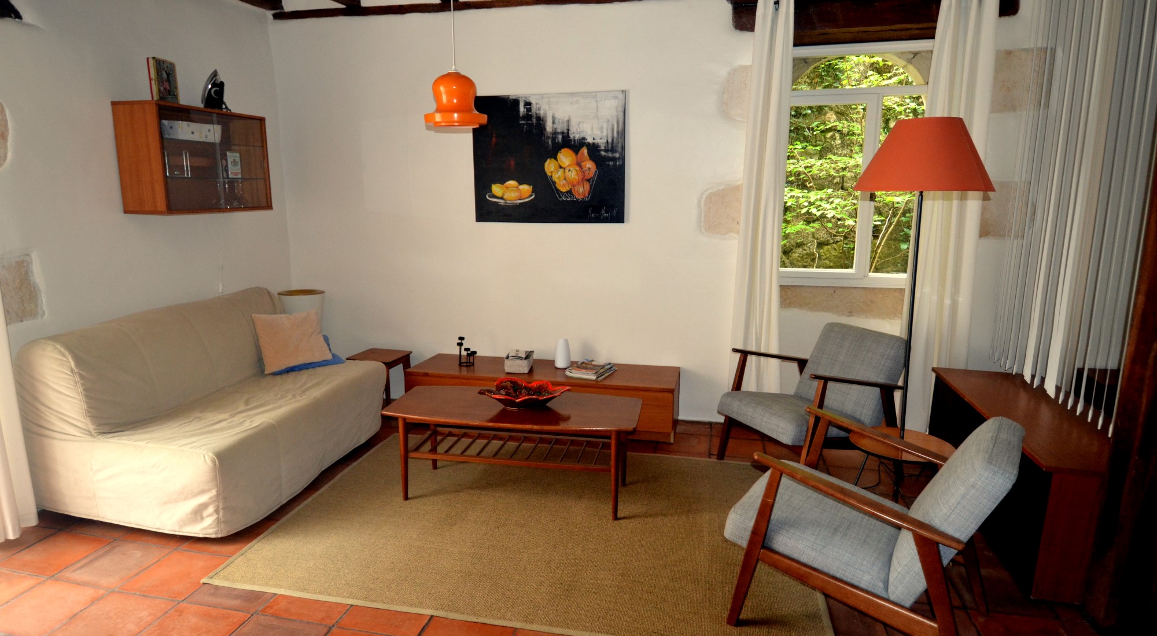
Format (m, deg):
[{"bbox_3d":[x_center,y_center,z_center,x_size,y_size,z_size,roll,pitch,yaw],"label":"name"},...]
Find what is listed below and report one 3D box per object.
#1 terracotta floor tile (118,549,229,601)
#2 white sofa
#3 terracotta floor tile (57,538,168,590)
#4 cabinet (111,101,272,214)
[{"bbox_3d":[-1.582,1.022,2.426,0.302,0.018,0.302,2,10,13],"label":"terracotta floor tile"},{"bbox_3d":[-1.924,0.406,3.448,1.057,0.883,1.419,3,12,14],"label":"white sofa"},{"bbox_3d":[-1.947,1.039,2.569,0.317,0.020,0.282,2,12,12],"label":"terracotta floor tile"},{"bbox_3d":[-2.294,-0.945,3.707,0.299,0.593,0.796,3,12,14],"label":"cabinet"}]

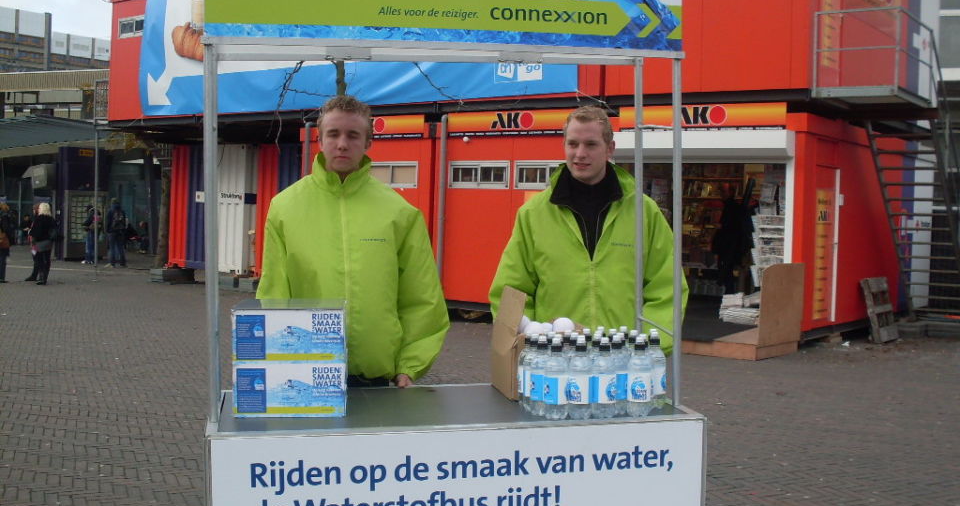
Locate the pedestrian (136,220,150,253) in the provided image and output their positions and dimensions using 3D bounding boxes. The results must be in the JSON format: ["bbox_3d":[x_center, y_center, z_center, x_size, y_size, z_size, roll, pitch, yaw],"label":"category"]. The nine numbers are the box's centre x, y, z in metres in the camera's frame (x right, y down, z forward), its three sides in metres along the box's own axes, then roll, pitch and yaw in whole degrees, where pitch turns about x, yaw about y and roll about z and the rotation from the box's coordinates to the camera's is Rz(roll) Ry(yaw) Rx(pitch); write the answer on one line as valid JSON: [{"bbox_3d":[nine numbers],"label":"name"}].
[{"bbox_3d":[-11.911,-0.584,37.300,0.700,1.220,0.500,1,2,-35],"label":"pedestrian"}]

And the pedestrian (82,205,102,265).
[{"bbox_3d":[-10.935,-0.521,29.700,0.450,1.670,0.500,3,2,28],"label":"pedestrian"}]

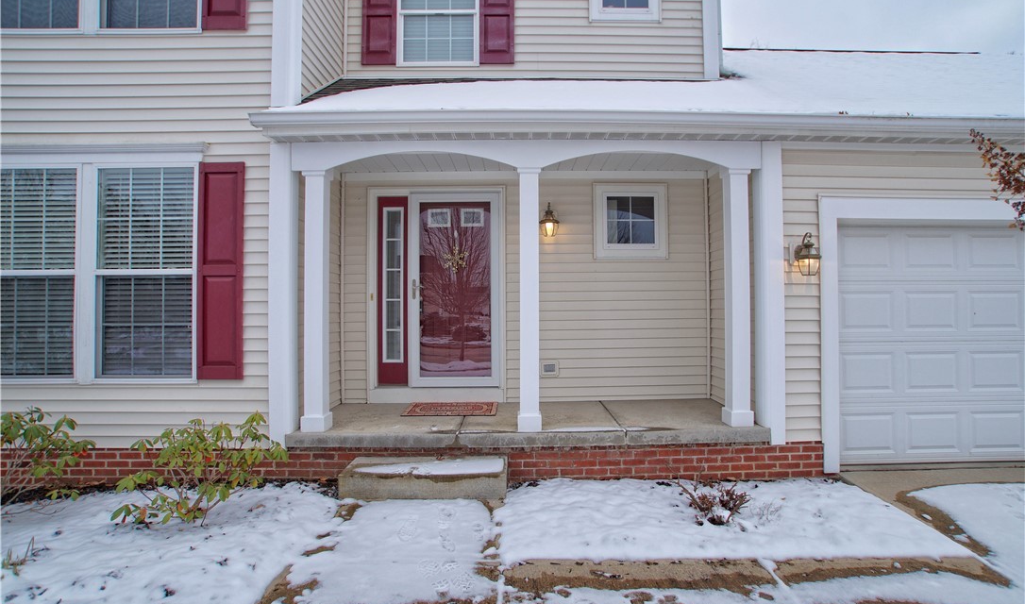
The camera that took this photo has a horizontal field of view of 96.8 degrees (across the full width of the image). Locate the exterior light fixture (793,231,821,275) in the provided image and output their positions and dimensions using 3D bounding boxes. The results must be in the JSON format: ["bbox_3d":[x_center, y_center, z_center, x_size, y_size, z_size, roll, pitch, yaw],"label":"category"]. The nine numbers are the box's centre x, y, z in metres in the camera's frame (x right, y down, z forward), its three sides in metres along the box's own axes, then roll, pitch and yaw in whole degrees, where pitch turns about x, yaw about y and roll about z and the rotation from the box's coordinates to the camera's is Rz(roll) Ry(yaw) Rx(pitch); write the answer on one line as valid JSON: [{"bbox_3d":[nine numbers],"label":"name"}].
[{"bbox_3d":[2.354,-0.378,3.635,0.190,0.360,0.250,0,-1,-1],"label":"exterior light fixture"}]

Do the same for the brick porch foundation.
[{"bbox_3d":[-0.749,1.322,3.794,6.640,0.320,0.250,0,-1,-1],"label":"brick porch foundation"}]

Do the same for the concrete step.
[{"bbox_3d":[-0.639,1.337,3.470,1.210,0.170,0.440,0,-1,-1],"label":"concrete step"}]

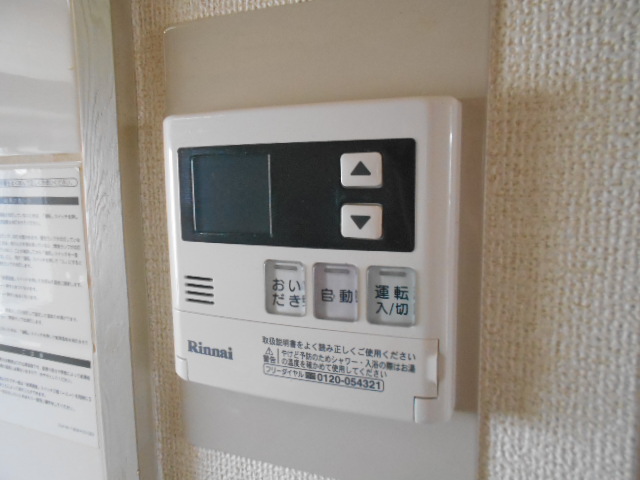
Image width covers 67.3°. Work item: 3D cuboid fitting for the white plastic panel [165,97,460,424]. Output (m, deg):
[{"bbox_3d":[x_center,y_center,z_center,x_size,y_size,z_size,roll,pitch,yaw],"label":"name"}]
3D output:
[{"bbox_3d":[-0.009,0.007,0.203,0.125,0.120,0.019,2,8,23],"label":"white plastic panel"}]

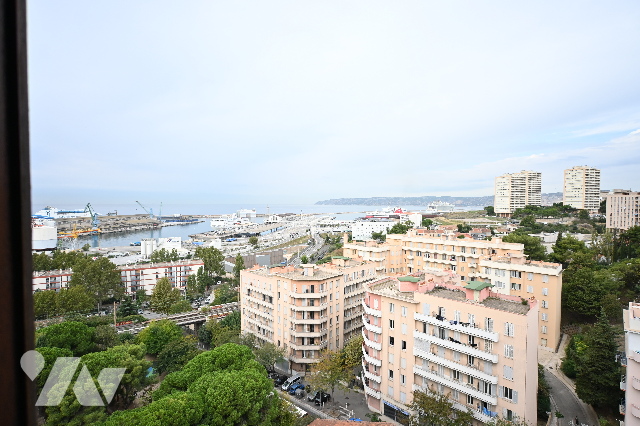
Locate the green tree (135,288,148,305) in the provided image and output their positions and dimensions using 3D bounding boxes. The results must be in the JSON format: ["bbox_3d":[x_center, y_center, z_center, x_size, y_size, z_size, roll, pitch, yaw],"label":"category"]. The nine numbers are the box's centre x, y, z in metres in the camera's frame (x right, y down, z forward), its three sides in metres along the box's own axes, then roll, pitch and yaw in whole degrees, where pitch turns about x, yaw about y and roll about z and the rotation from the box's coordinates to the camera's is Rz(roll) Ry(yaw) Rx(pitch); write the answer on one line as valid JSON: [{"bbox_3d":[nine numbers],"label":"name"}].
[{"bbox_3d":[-78.830,37.140,141.110,5.000,7.200,5.000,-1,2,-29],"label":"green tree"}]

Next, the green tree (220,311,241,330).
[{"bbox_3d":[-26.027,31.698,93.000,6.300,7.000,6.300,0,2,-16],"label":"green tree"}]

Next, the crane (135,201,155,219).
[{"bbox_3d":[-503.440,-8.630,920.000,46.000,52.000,14.000,0,2,-9],"label":"crane"}]

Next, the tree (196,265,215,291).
[{"bbox_3d":[-54.780,31.340,153.000,7.300,12.500,7.300,0,2,0],"label":"tree"}]

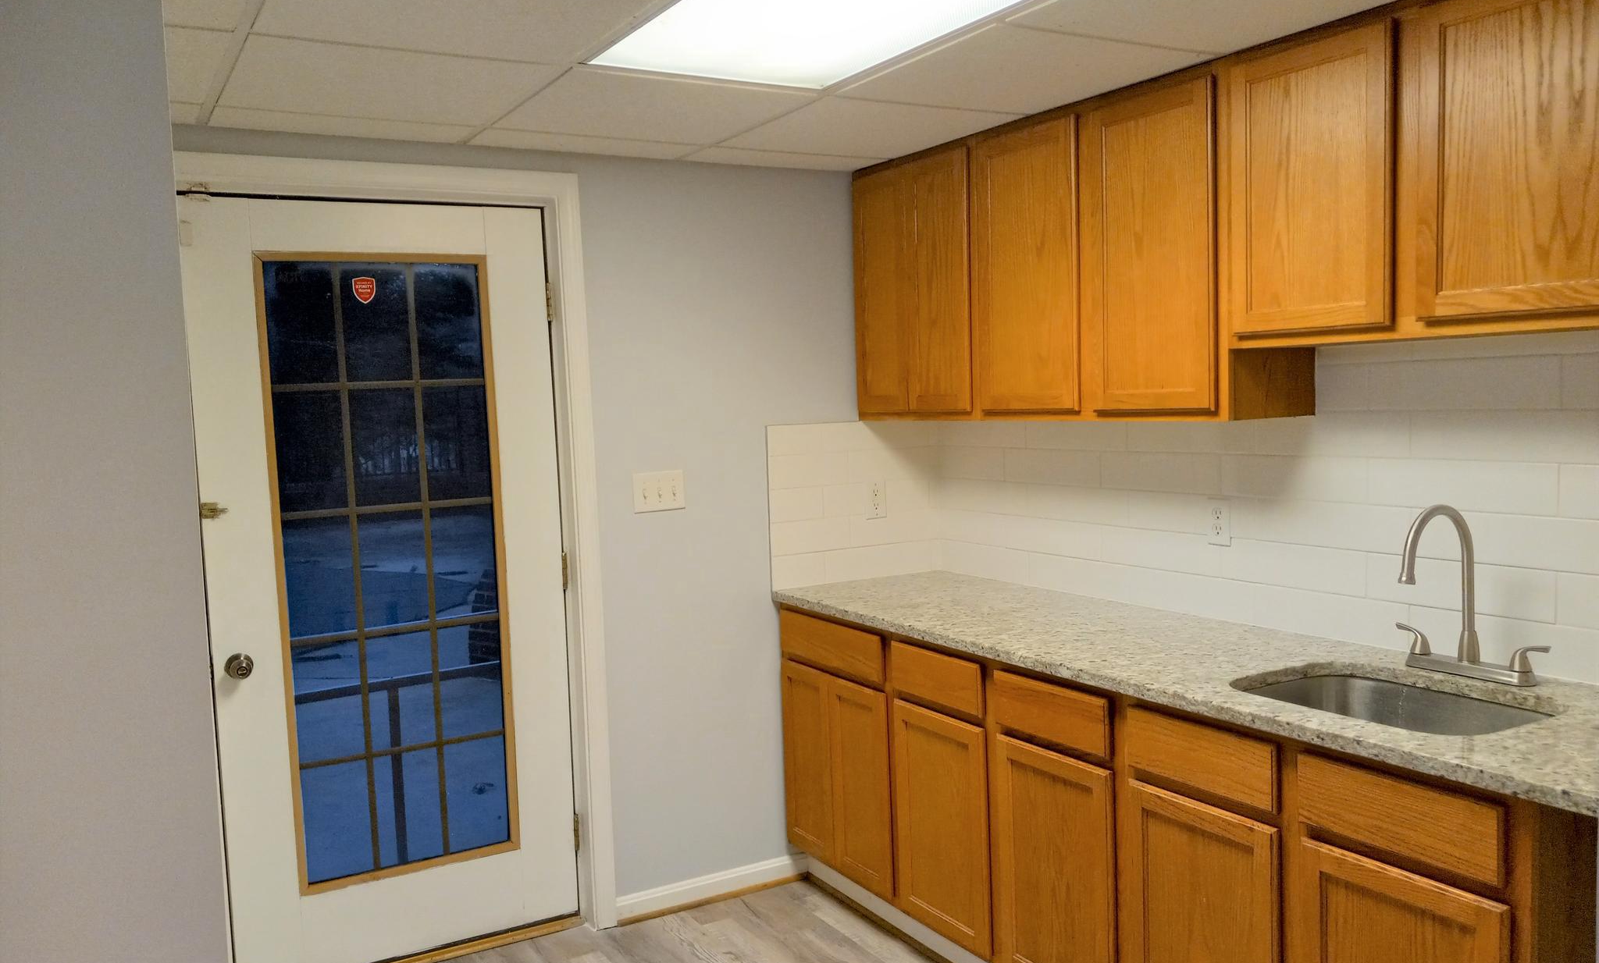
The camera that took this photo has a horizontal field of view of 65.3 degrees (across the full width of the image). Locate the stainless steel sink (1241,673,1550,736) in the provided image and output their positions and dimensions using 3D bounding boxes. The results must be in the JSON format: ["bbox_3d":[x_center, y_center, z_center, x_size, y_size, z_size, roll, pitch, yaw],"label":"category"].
[{"bbox_3d":[1.089,0.521,2.324,0.369,0.187,0.526,-4,5,-30],"label":"stainless steel sink"}]

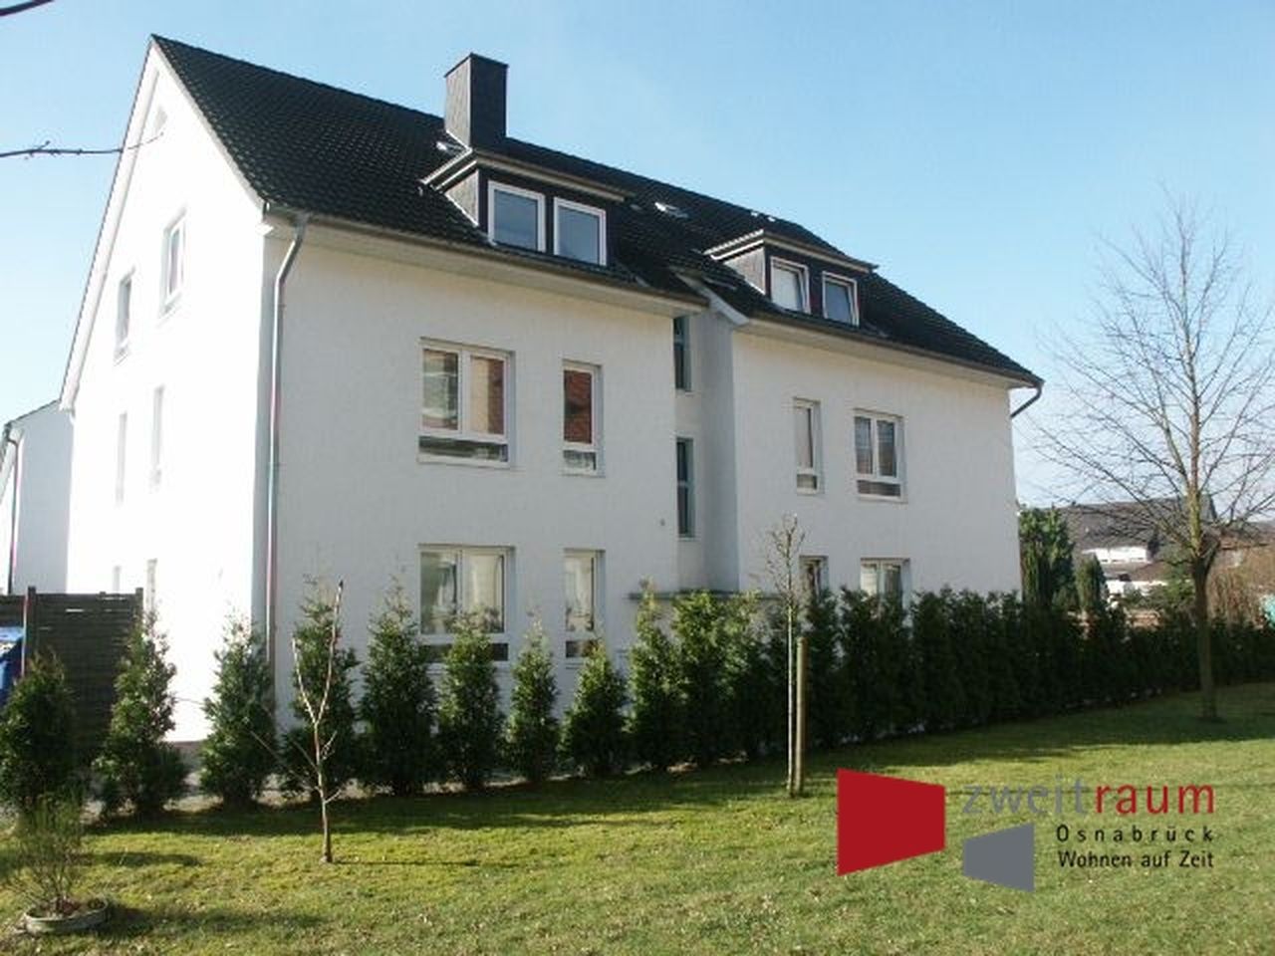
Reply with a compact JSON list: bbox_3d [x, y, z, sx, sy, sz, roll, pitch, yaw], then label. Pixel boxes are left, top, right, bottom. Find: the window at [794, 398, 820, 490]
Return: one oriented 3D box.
[{"bbox_3d":[2.994,-0.505,18.320,0.662,1.697,0.140,4,-8,-37],"label":"window"}]

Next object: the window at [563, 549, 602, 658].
[{"bbox_3d":[-0.801,1.915,14.931,0.687,1.658,0.140,4,-8,-37],"label":"window"}]

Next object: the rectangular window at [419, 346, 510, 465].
[{"bbox_3d":[-2.349,-0.959,14.128,1.435,1.658,0.140,4,-8,-37],"label":"rectangular window"}]

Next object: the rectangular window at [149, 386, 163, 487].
[{"bbox_3d":[-7.615,-0.625,16.491,0.140,1.658,0.667,4,-8,-37],"label":"rectangular window"}]

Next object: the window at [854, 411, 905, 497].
[{"bbox_3d":[4.522,-0.365,19.463,1.399,1.648,0.140,4,-8,-37],"label":"window"}]

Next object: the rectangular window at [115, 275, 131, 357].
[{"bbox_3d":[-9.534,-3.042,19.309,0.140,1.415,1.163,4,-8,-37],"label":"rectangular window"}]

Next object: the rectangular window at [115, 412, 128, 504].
[{"bbox_3d":[-9.303,-0.337,18.712,0.140,1.658,0.657,4,-8,-37],"label":"rectangular window"}]

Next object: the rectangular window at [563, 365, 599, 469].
[{"bbox_3d":[-0.839,-0.845,15.260,0.687,1.658,0.140,4,-8,-37],"label":"rectangular window"}]

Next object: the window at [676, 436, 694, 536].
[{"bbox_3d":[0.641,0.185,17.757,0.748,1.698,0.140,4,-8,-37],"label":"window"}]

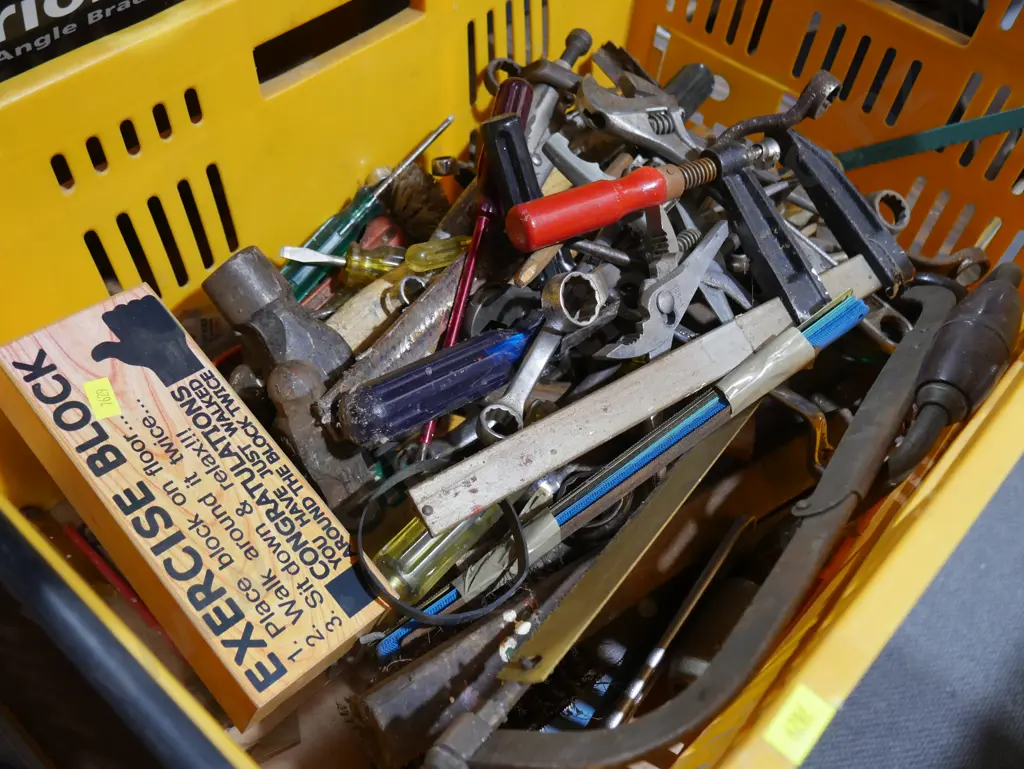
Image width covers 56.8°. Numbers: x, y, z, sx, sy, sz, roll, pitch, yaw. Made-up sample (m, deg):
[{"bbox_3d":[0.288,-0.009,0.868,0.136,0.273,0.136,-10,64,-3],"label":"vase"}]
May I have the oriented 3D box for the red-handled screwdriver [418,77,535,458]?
[{"bbox_3d":[-0.024,-0.068,0.533,0.022,0.022,0.238,12,76,6],"label":"red-handled screwdriver"}]

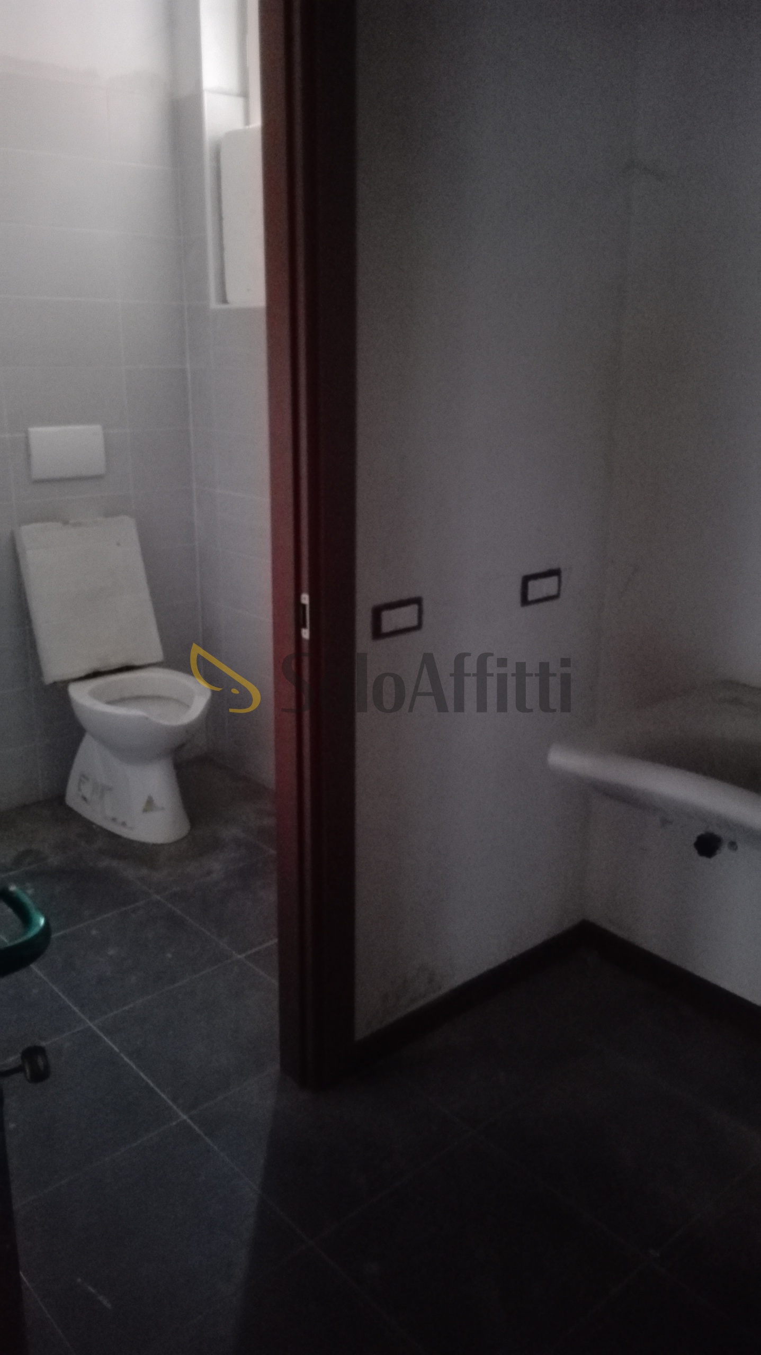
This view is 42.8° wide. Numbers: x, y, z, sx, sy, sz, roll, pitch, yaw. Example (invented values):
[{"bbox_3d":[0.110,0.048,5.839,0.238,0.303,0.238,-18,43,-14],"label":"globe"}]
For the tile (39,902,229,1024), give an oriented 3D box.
[{"bbox_3d":[-0.622,0.691,2.408,0.385,0.010,0.385,-14,22,-40],"label":"tile"}]

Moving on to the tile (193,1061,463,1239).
[{"bbox_3d":[-0.100,0.858,1.859,0.385,0.010,0.385,-14,22,-40],"label":"tile"}]

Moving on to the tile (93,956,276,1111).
[{"bbox_3d":[-0.361,0.775,2.134,0.385,0.010,0.385,-14,22,-40],"label":"tile"}]

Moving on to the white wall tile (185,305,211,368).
[{"bbox_3d":[-0.595,-1.135,3.221,0.010,0.205,0.163,-14,22,-40],"label":"white wall tile"}]

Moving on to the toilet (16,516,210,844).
[{"bbox_3d":[-0.783,0.001,3.143,0.420,0.940,0.660,-13,21,-40],"label":"toilet"}]

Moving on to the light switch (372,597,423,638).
[{"bbox_3d":[0.030,-0.108,1.759,0.123,0.068,0.010,-14,22,-40],"label":"light switch"}]

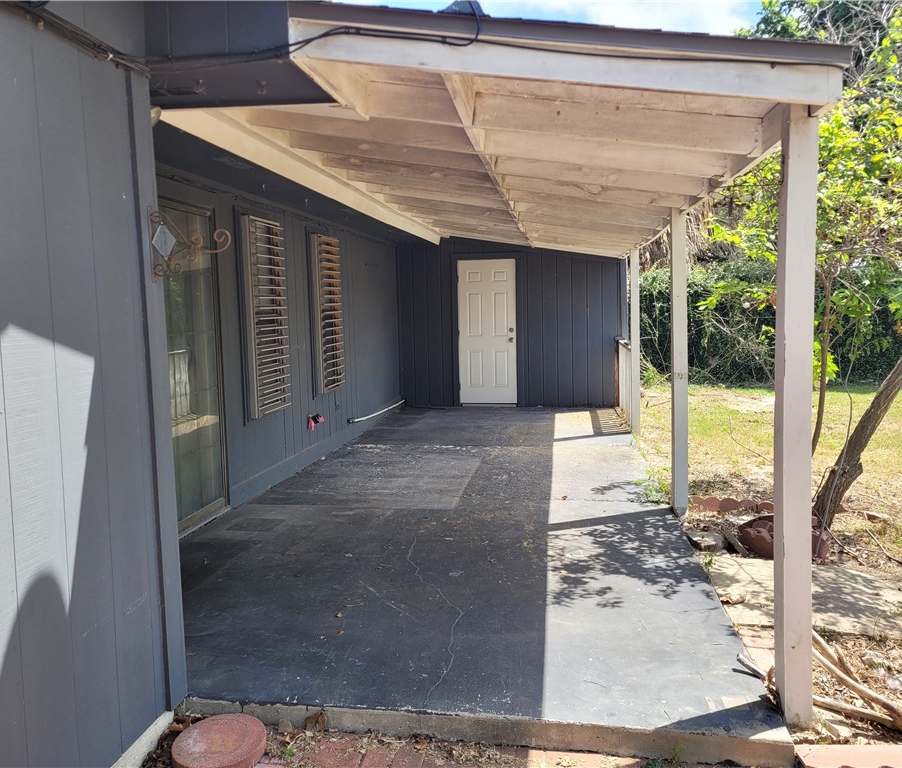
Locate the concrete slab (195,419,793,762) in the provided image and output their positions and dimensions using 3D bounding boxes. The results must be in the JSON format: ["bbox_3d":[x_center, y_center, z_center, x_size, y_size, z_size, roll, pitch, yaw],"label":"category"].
[{"bbox_3d":[0.195,0.789,6.724,3.092,0.110,8.175,-1,6,9],"label":"concrete slab"}]

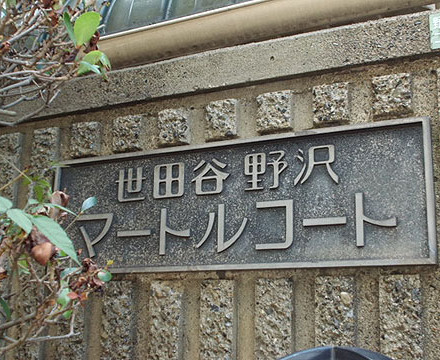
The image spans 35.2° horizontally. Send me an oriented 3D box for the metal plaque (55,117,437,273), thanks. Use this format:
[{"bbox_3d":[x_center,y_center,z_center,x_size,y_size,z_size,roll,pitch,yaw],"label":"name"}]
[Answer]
[{"bbox_3d":[0.002,0.051,1.294,0.780,0.236,0.030,-5,-10,28],"label":"metal plaque"}]

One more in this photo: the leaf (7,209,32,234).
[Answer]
[{"bbox_3d":[-0.342,0.071,1.181,0.044,0.044,0.035,3,-10,-16],"label":"leaf"}]

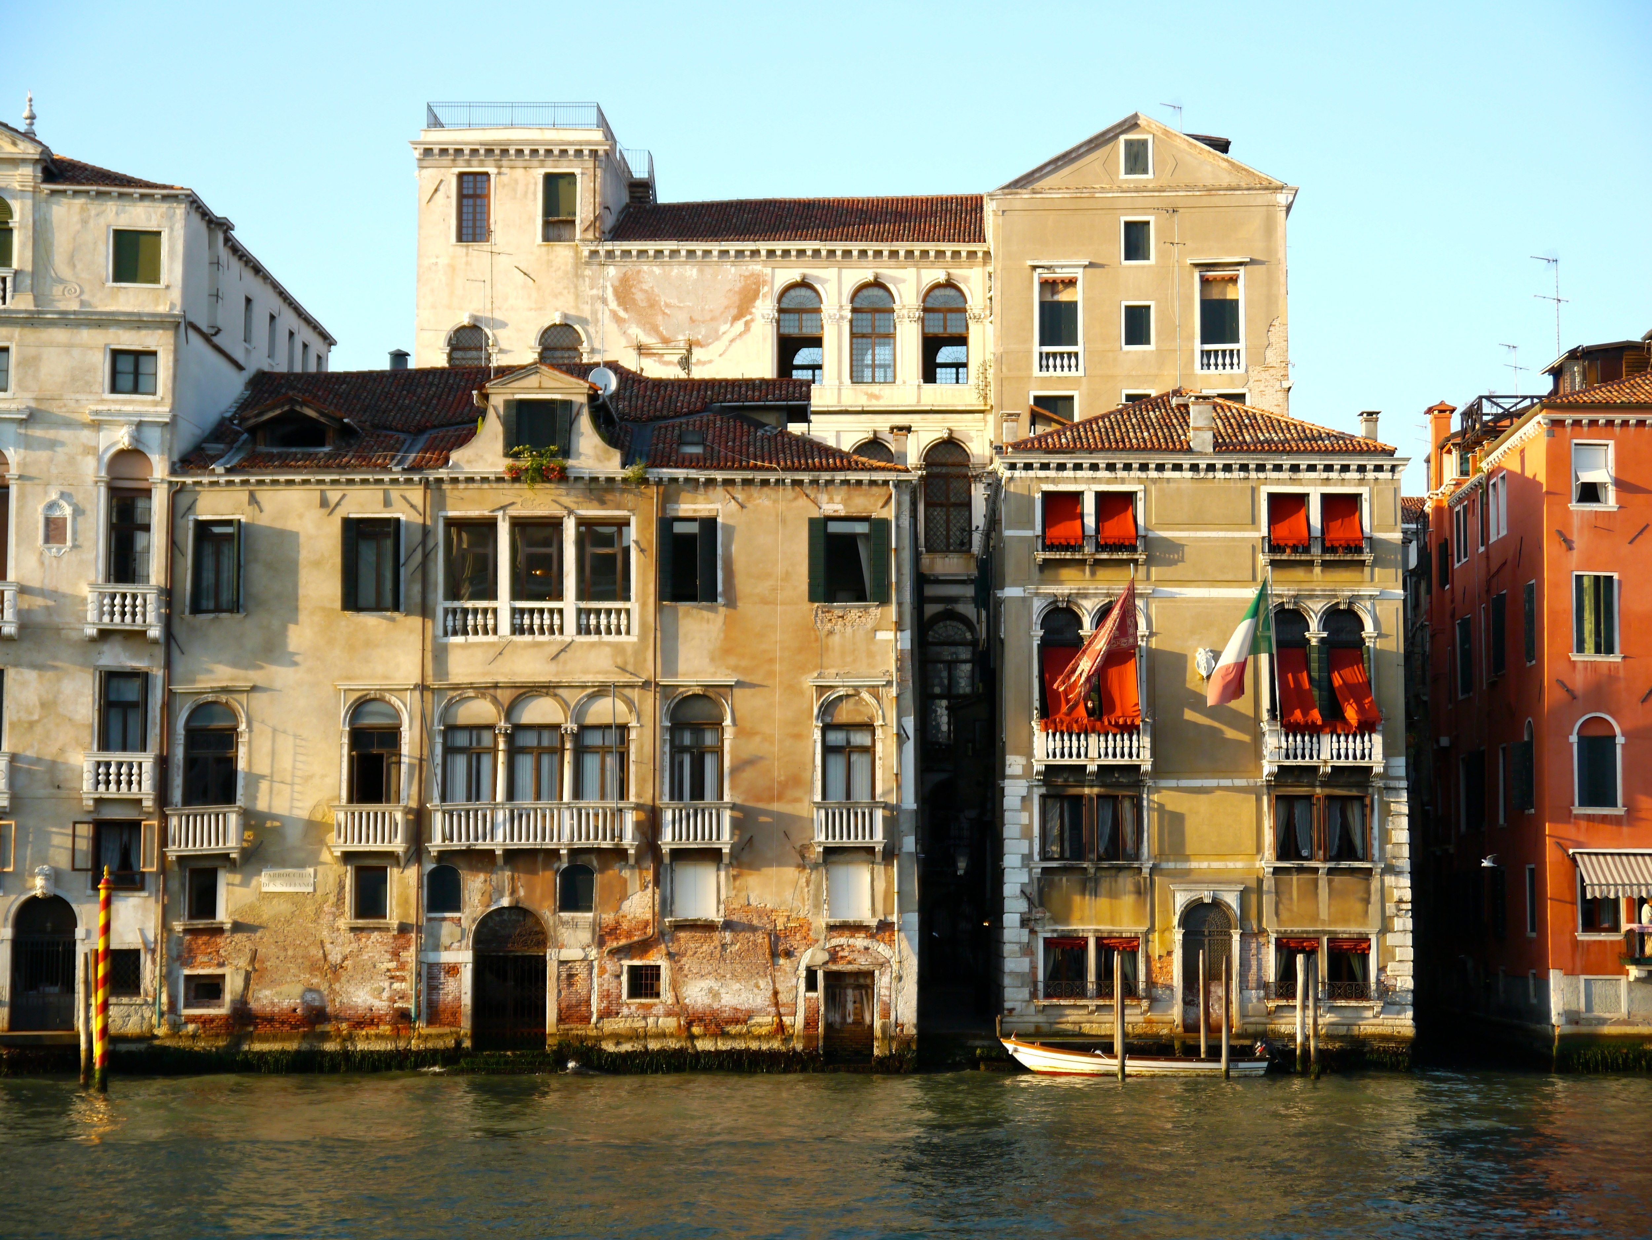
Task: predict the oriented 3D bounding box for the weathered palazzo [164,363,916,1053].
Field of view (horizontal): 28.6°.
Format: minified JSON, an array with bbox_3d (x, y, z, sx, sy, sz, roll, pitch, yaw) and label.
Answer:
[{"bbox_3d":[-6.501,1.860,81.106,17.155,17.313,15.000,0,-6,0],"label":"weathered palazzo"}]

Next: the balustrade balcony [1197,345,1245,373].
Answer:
[{"bbox_3d":[12.157,-8.024,99.927,1.475,0.885,0.300,0,-6,4],"label":"balustrade balcony"}]

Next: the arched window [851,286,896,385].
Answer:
[{"bbox_3d":[1.540,-9.406,107.300,1.492,3.282,0.350,0,-6,3],"label":"arched window"}]

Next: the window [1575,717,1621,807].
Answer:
[{"bbox_3d":[17.831,3.299,75.073,1.052,2.178,0.300,1,-6,-7],"label":"window"}]

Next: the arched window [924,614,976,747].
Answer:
[{"bbox_3d":[4.041,1.984,105.986,1.726,4.390,0.300,0,-6,0],"label":"arched window"}]

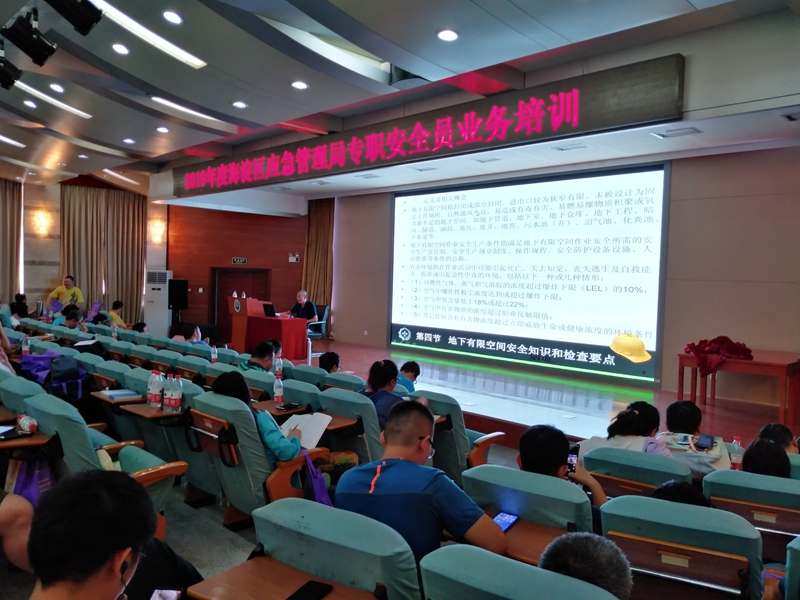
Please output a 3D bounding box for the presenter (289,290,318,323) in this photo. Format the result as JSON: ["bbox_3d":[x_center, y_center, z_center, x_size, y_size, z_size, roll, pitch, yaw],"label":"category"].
[{"bbox_3d":[-1.910,0.468,11.650,0.800,1.300,0.580,0,3,-38],"label":"presenter"}]

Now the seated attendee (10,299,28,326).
[{"bbox_3d":[-5.474,0.658,8.600,0.500,1.220,0.750,4,3,45],"label":"seated attendee"}]

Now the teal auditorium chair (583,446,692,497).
[{"bbox_3d":[1.263,1.265,3.125,0.560,1.000,0.620,3,3,35],"label":"teal auditorium chair"}]

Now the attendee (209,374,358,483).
[{"bbox_3d":[-0.725,0.992,3.908,0.820,1.130,0.520,-1,3,-42],"label":"attendee"}]

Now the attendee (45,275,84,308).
[{"bbox_3d":[-5.672,0.445,10.236,0.580,1.700,0.420,1,2,-2],"label":"attendee"}]

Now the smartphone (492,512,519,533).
[{"bbox_3d":[0.386,0.833,2.255,0.076,0.009,0.157,3,3,35],"label":"smartphone"}]

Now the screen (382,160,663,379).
[{"bbox_3d":[1.959,-0.544,11.569,6.050,3.460,0.100,4,3,44],"label":"screen"}]

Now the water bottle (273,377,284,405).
[{"bbox_3d":[-0.929,0.696,4.586,0.066,0.232,0.066,2,2,0],"label":"water bottle"}]

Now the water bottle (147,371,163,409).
[{"bbox_3d":[-1.587,0.578,3.900,0.067,0.234,0.067,-1,4,-45],"label":"water bottle"}]

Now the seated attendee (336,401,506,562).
[{"bbox_3d":[0.074,0.954,2.063,0.560,1.220,0.820,3,3,30],"label":"seated attendee"}]

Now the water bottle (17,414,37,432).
[{"bbox_3d":[-1.766,0.583,2.840,0.232,0.066,0.066,4,3,45],"label":"water bottle"}]

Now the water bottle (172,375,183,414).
[{"bbox_3d":[-1.391,0.584,3.756,0.066,0.232,0.066,2,2,0],"label":"water bottle"}]

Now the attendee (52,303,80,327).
[{"bbox_3d":[-4.769,0.699,8.644,0.780,1.270,0.500,-1,3,-42],"label":"attendee"}]

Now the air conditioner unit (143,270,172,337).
[{"bbox_3d":[-5.551,0.232,13.760,0.490,1.820,0.320,2,2,-2],"label":"air conditioner unit"}]

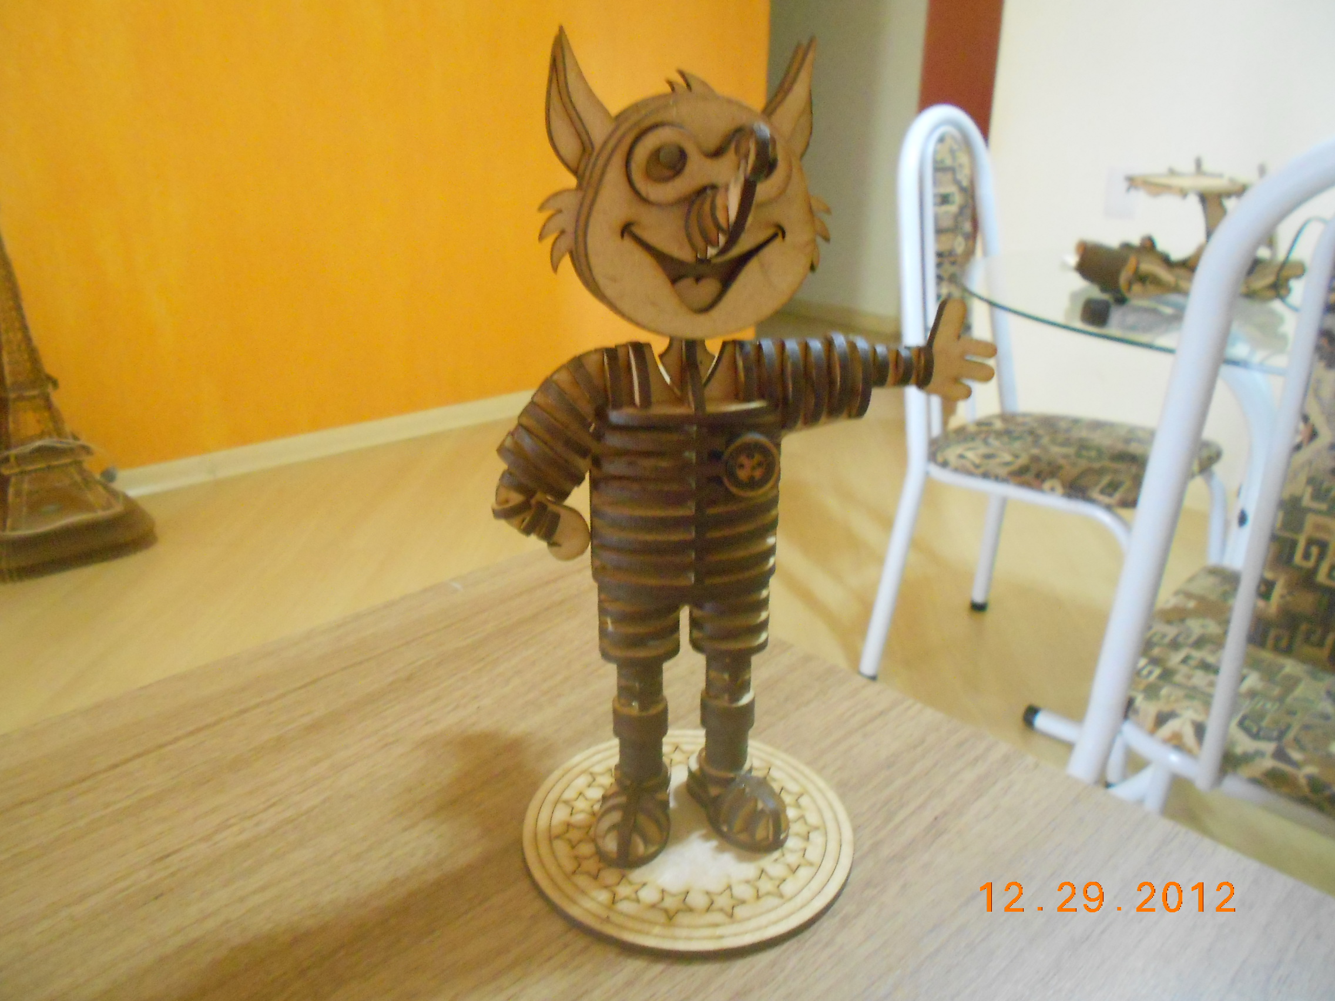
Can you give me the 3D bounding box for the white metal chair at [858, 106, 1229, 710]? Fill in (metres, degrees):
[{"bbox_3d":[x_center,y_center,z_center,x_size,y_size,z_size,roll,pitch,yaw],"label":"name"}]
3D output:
[{"bbox_3d":[0.635,-0.135,1.664,0.553,0.970,0.434,19,27,41],"label":"white metal chair"}]

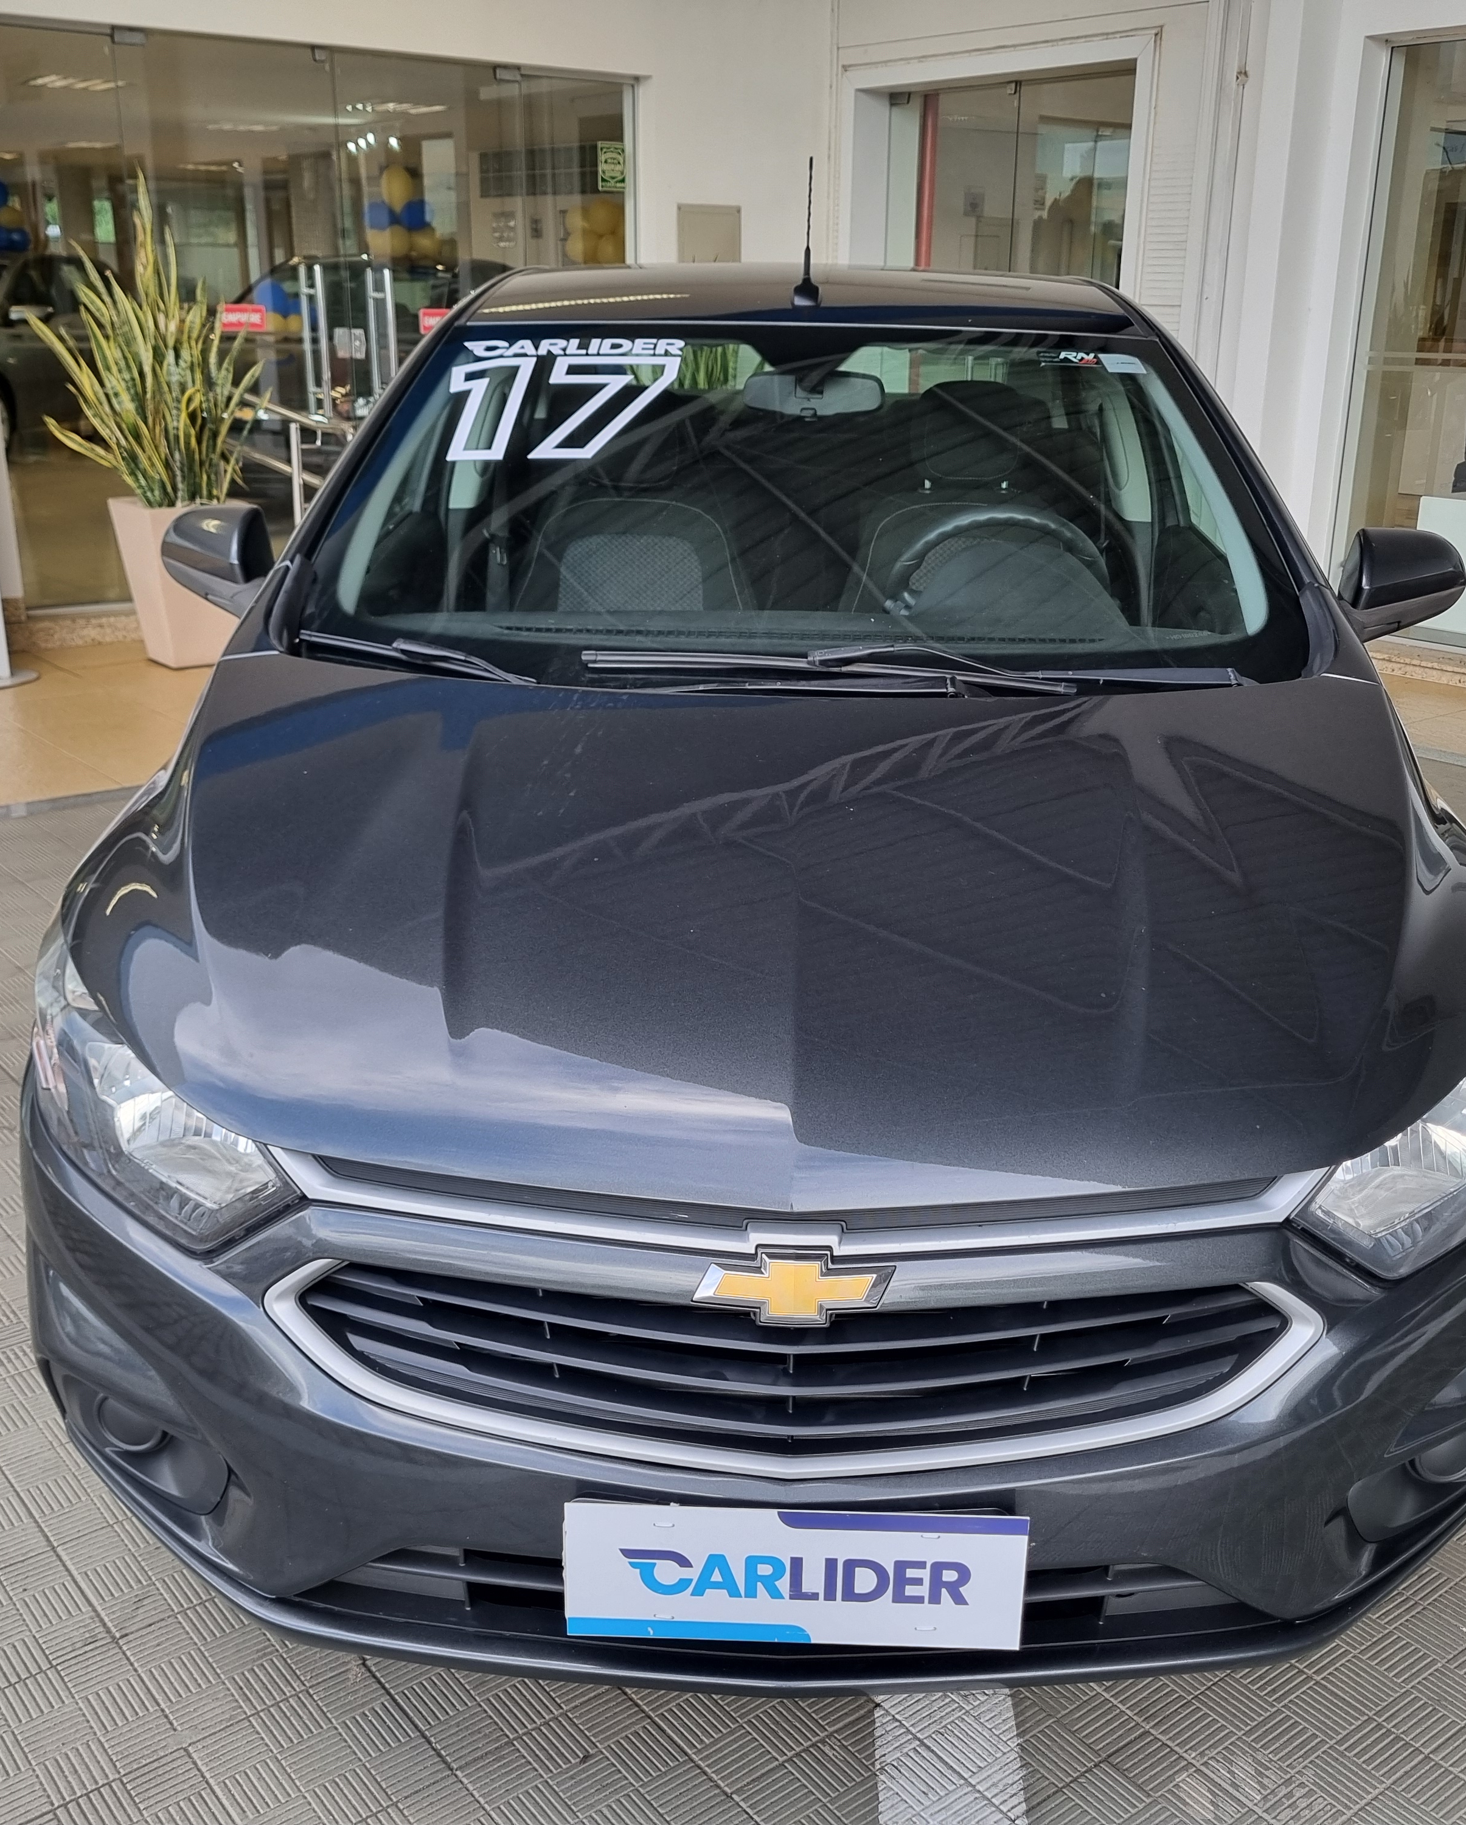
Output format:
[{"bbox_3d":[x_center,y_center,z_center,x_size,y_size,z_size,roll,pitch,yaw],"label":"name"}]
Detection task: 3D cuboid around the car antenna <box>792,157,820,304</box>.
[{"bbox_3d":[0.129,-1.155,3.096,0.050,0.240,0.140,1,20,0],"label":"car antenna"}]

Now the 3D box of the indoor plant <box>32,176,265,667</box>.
[{"bbox_3d":[-2.150,-1.815,6.817,0.820,1.720,0.750,-6,21,-16],"label":"indoor plant"}]

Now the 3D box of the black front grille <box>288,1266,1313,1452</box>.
[{"bbox_3d":[0.054,0.392,1.590,0.875,0.130,0.120,1,20,0],"label":"black front grille"}]

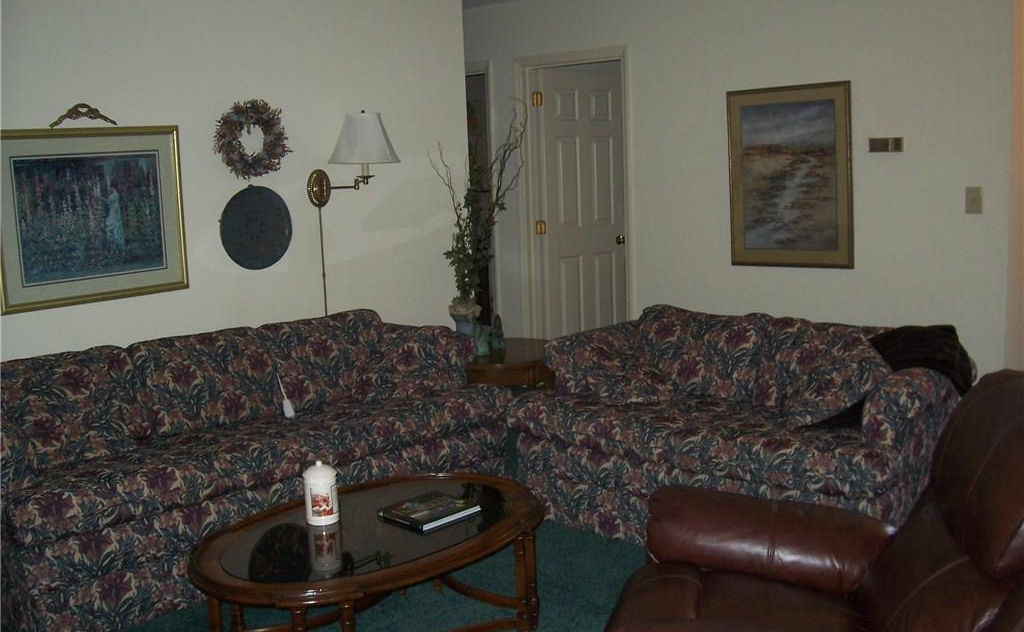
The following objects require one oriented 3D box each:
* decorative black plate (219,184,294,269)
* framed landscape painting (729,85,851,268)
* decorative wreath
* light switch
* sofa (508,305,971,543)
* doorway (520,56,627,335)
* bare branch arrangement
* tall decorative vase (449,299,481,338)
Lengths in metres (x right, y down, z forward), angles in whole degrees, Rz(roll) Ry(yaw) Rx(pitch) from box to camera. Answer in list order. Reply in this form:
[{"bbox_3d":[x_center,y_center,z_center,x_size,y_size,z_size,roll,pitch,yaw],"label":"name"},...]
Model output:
[{"bbox_3d":[-1.155,-0.397,4.552,0.025,0.390,0.390,6,12,41],"label":"decorative black plate"},{"bbox_3d":[1.425,-0.711,5.175,0.690,0.930,0.030,6,12,41],"label":"framed landscape painting"},{"bbox_3d":[-1.150,-0.784,4.466,0.080,0.360,0.370,6,12,41],"label":"decorative wreath"},{"bbox_3d":[2.116,-0.529,4.609,0.072,0.118,0.010,6,12,41],"label":"light switch"},{"bbox_3d":[0.881,0.433,3.968,1.680,0.790,0.930,6,12,41],"label":"sofa"},{"bbox_3d":[0.422,-0.558,6.181,0.840,2.080,0.130,6,12,41],"label":"doorway"},{"bbox_3d":[-0.166,-0.549,4.997,0.470,1.050,0.400,-3,9,-2],"label":"bare branch arrangement"},{"bbox_3d":[-0.237,0.048,5.074,0.165,0.225,0.165,-3,9,-3],"label":"tall decorative vase"}]

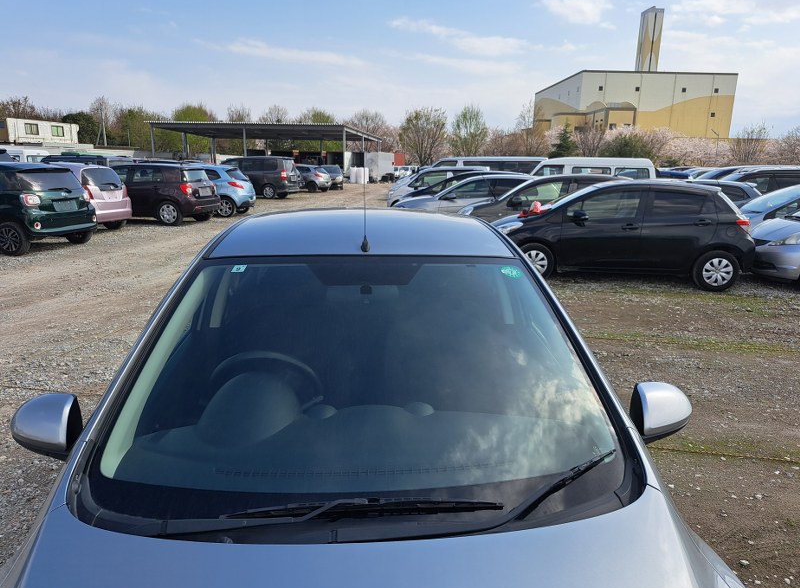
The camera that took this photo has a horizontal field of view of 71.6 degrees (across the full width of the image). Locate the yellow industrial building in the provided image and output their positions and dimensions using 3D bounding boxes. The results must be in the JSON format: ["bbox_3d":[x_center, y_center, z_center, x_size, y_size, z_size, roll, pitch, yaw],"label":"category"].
[{"bbox_3d":[86.194,-77.770,212.310,51.900,59.000,63.000,1,13,0],"label":"yellow industrial building"}]

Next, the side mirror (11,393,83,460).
[{"bbox_3d":[-0.945,0.358,1.504,0.200,0.165,0.120,0,13,-6],"label":"side mirror"}]

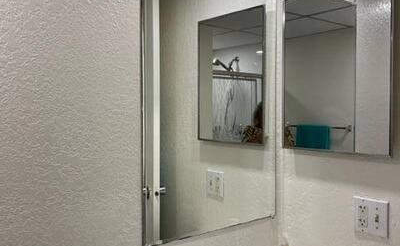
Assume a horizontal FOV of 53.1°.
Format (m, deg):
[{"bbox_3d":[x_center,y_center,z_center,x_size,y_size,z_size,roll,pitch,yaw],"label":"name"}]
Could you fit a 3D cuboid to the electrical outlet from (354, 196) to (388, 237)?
[{"bbox_3d":[0.545,0.302,1.287,0.018,0.115,0.116,-1,2,-40],"label":"electrical outlet"}]

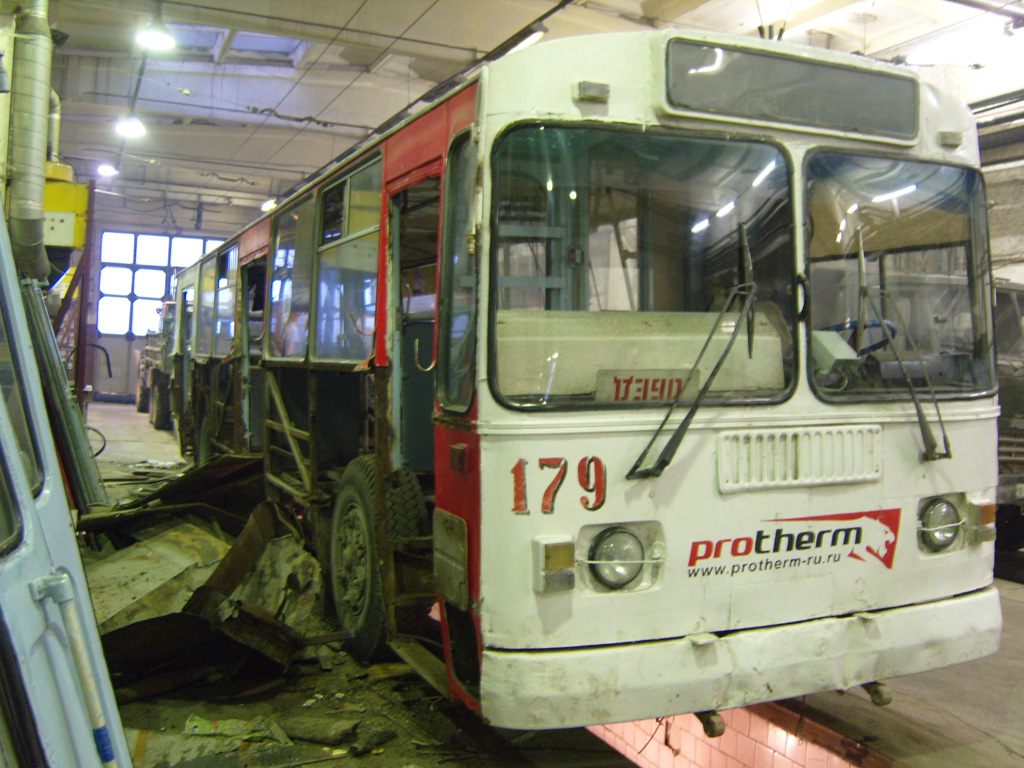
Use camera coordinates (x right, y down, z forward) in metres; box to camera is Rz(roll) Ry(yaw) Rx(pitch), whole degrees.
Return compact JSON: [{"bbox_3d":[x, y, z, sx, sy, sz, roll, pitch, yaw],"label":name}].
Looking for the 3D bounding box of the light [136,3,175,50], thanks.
[{"bbox_3d":[-5.165,-5.165,15.000,0.500,0.500,0.500,1,2,-24],"label":"light"}]

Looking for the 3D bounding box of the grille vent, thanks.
[{"bbox_3d":[1.131,0.292,4.030,0.790,0.228,0.040,0,2,-24],"label":"grille vent"}]

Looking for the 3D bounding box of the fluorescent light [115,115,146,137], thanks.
[{"bbox_3d":[-7.738,-5.223,21.000,0.550,0.420,0.550,1,2,-24],"label":"fluorescent light"}]

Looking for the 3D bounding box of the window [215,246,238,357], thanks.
[{"bbox_3d":[-2.613,-0.735,9.458,0.050,1.000,1.330,0,2,-24],"label":"window"}]

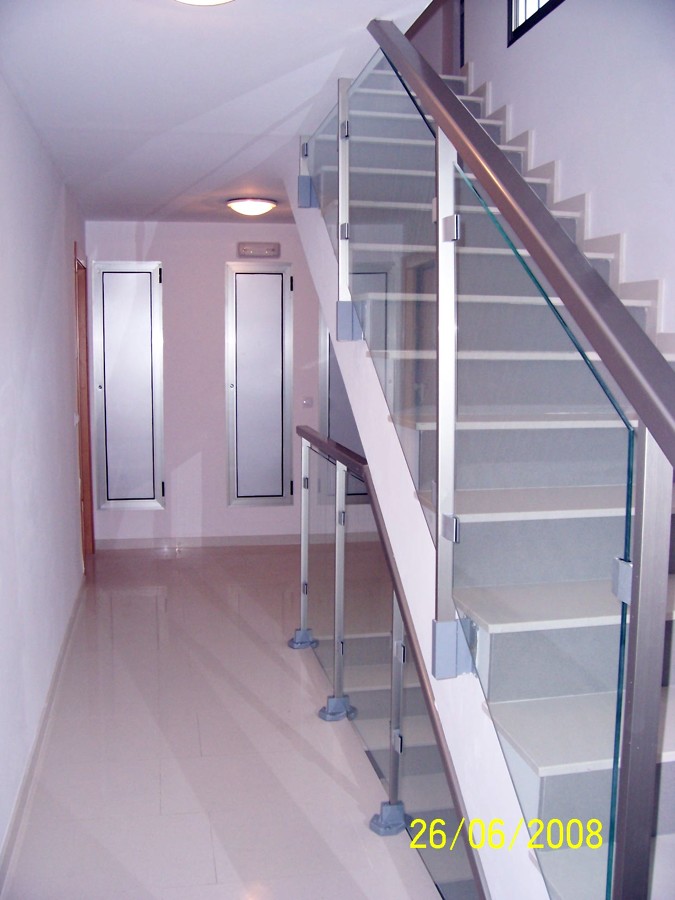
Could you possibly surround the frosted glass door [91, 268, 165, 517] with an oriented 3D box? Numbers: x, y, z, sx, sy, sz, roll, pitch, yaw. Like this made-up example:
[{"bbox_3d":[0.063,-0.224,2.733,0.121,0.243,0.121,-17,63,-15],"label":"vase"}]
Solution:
[{"bbox_3d":[-1.499,-0.450,6.396,0.480,1.788,0.050,-1,6,-9],"label":"frosted glass door"}]

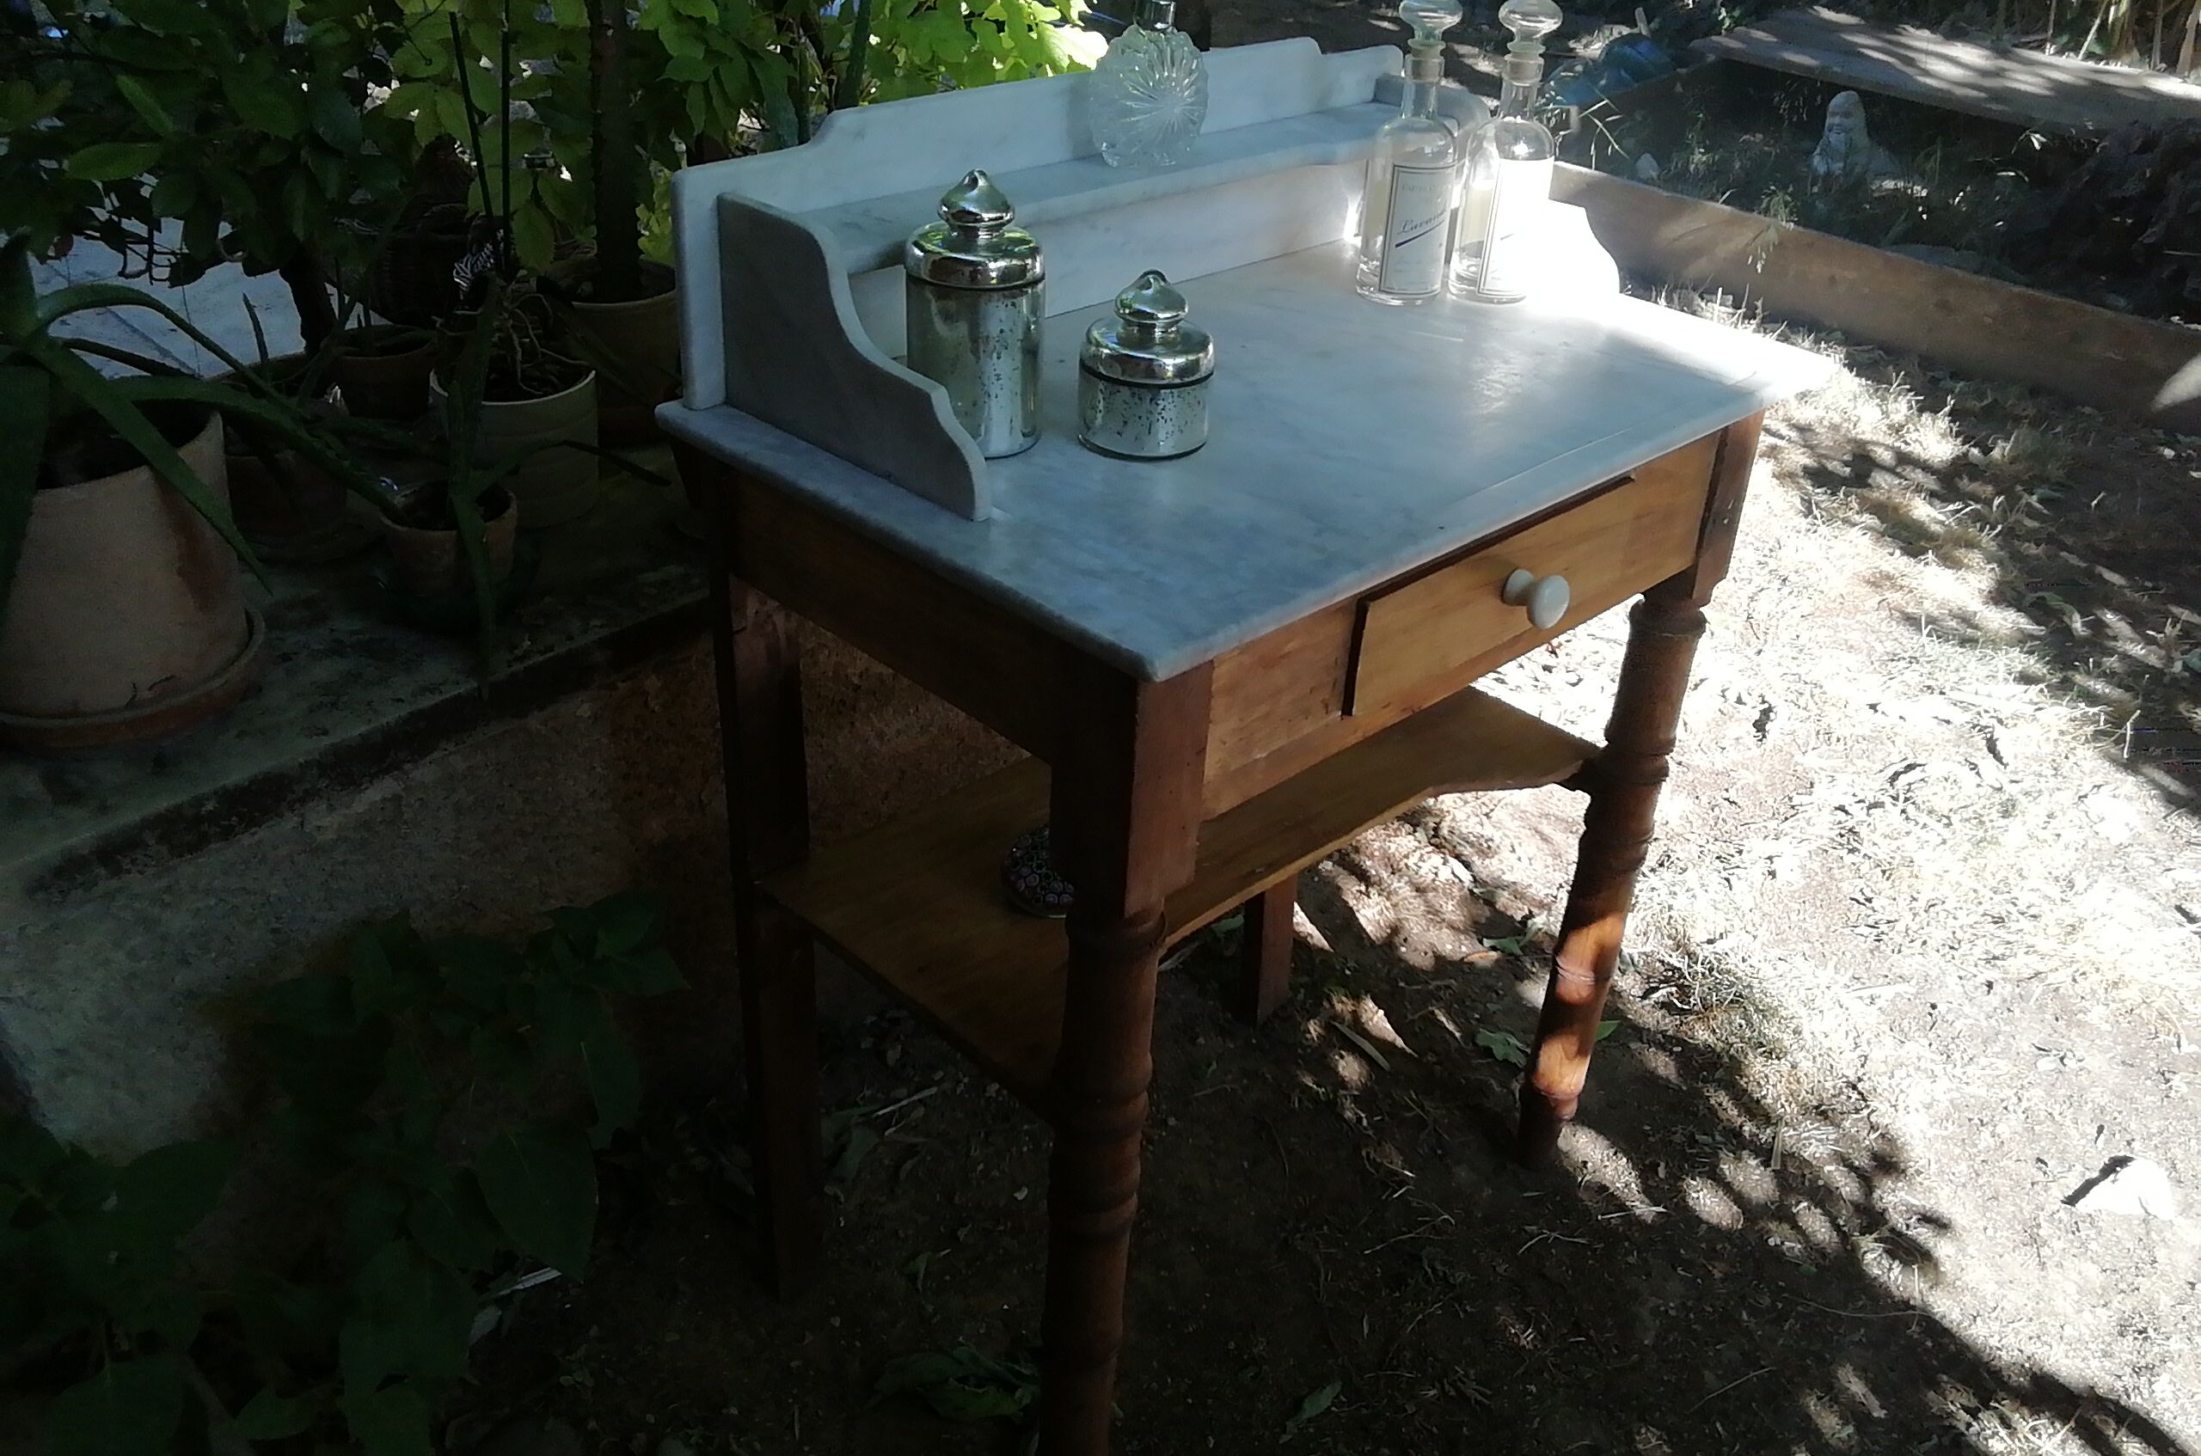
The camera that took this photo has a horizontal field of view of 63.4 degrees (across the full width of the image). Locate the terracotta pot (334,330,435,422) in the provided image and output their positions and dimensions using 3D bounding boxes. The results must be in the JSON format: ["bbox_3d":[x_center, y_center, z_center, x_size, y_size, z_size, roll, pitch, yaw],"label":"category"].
[{"bbox_3d":[-0.690,-0.339,1.714,0.092,0.068,0.092,2,32,-1],"label":"terracotta pot"}]

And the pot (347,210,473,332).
[{"bbox_3d":[-0.740,-0.494,1.928,0.117,0.102,0.117,2,32,-1],"label":"pot"}]

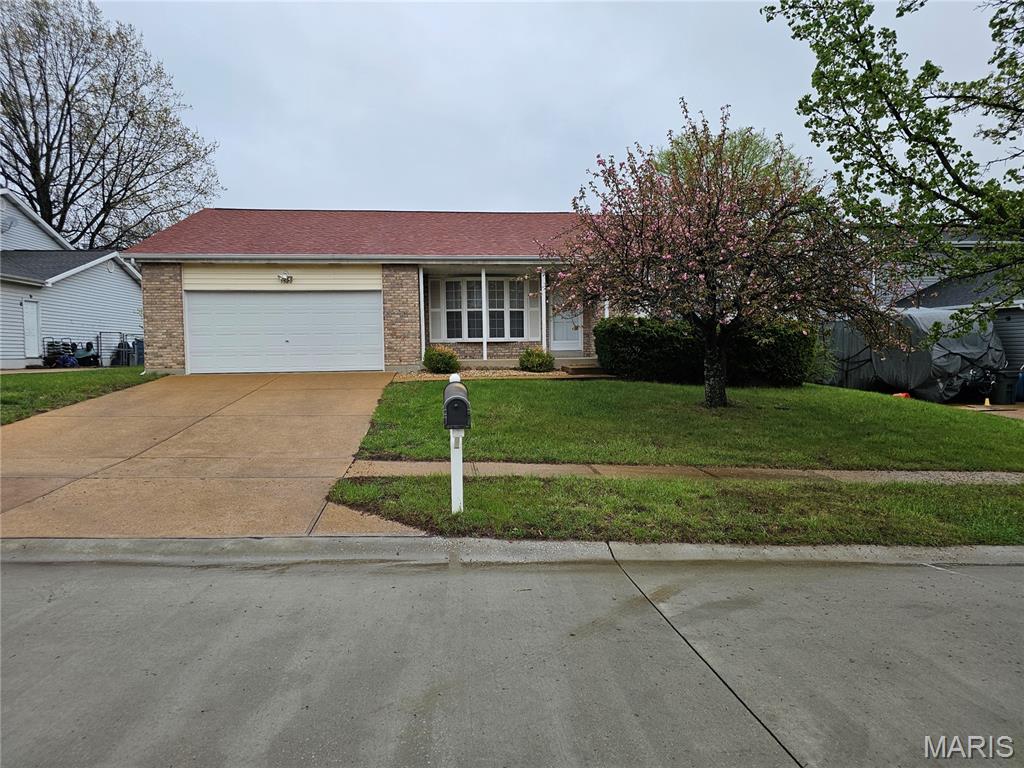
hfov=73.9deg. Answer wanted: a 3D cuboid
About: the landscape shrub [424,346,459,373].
[{"bbox_3d":[-1.864,-0.601,17.704,0.970,0.800,0.920,-1,2,-8],"label":"landscape shrub"}]

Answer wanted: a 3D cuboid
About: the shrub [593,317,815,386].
[{"bbox_3d":[5.069,-0.805,18.070,5.600,1.720,1.500,-1,2,-8],"label":"shrub"}]

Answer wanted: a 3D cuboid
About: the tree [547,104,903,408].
[{"bbox_3d":[4.264,-2.623,14.173,7.200,6.300,6.500,-1,2,-8],"label":"tree"}]

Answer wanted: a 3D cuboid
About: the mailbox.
[{"bbox_3d":[-0.510,0.213,6.253,0.235,0.285,0.530,-1,11,-8],"label":"mailbox"}]

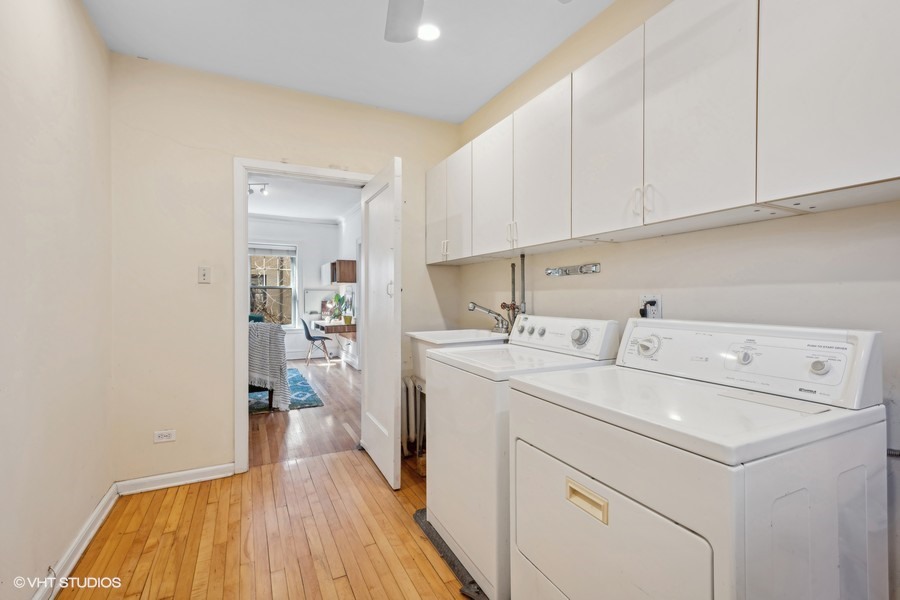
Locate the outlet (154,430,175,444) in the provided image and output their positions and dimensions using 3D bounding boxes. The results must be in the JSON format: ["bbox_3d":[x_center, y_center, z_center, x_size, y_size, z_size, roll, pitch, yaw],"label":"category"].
[{"bbox_3d":[-1.786,0.858,2.515,0.116,0.074,0.012,0,1,-27],"label":"outlet"}]

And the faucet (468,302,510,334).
[{"bbox_3d":[0.259,0.119,2.715,0.310,0.207,0.190,0,1,-27],"label":"faucet"}]

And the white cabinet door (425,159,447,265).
[{"bbox_3d":[-0.095,-0.662,3.110,0.025,0.751,0.367,0,0,-27],"label":"white cabinet door"}]

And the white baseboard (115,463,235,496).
[{"bbox_3d":[-1.725,1.129,2.542,0.625,0.087,0.022,0,1,-27],"label":"white baseboard"}]

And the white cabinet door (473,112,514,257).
[{"bbox_3d":[0.261,-0.657,2.412,0.025,0.751,0.457,0,0,-27],"label":"white cabinet door"}]

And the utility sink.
[{"bbox_3d":[0.068,0.393,2.769,0.625,0.318,0.725,0,1,-27],"label":"utility sink"}]

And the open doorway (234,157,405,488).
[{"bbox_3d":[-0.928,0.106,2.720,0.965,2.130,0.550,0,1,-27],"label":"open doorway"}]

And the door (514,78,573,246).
[{"bbox_3d":[0.465,-0.654,2.013,0.025,0.751,0.440,0,0,-27],"label":"door"}]

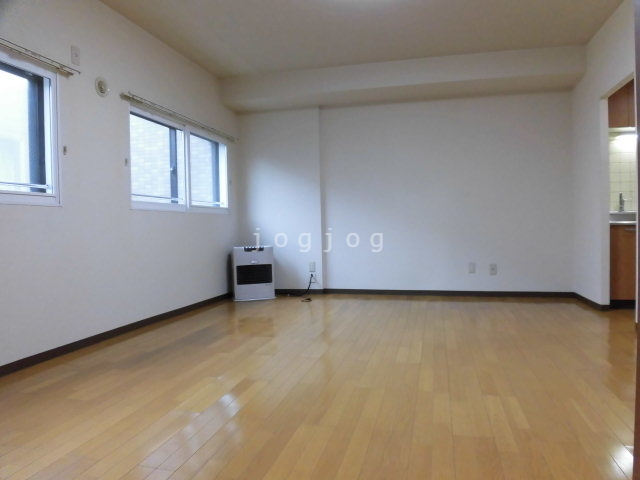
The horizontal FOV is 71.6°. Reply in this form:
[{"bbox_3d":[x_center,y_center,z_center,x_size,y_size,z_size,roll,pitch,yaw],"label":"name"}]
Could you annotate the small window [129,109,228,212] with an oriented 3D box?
[{"bbox_3d":[-1.287,-0.665,4.223,0.100,0.801,1.641,-1,2,15],"label":"small window"}]

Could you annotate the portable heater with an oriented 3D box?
[{"bbox_3d":[-0.774,0.385,5.214,0.475,0.600,0.280,-1,1,-13],"label":"portable heater"}]

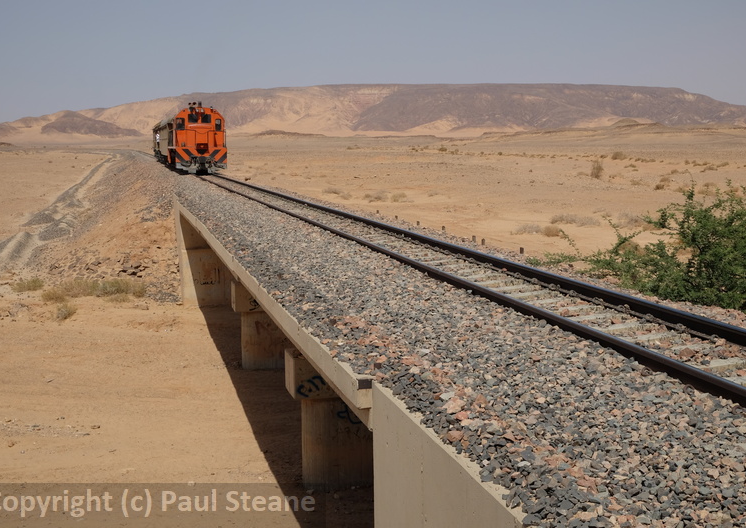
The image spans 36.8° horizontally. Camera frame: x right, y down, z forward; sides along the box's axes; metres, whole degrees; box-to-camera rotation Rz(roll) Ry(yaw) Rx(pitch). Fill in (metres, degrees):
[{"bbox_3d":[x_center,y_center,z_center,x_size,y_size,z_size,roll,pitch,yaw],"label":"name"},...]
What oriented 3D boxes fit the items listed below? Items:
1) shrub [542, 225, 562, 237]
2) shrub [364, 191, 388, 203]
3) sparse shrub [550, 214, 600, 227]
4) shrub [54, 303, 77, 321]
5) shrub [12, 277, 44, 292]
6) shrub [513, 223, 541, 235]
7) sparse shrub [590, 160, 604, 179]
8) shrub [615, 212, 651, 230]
[{"bbox_3d":[8.989,-1.687,56.500,1.020,0.550,0.950,1,6,9],"label":"shrub"},{"bbox_3d":[0.196,-5.295,88.000,1.850,0.820,1.500,0,6,0],"label":"shrub"},{"bbox_3d":[11.315,-2.443,63.000,2.750,0.600,1.500,1,6,10],"label":"sparse shrub"},{"bbox_3d":[-8.469,1.313,31.000,0.610,0.460,0.540,-2,6,-15],"label":"shrub"},{"bbox_3d":[-10.717,0.636,34.800,0.980,0.420,0.750,-2,6,-17],"label":"shrub"},{"bbox_3d":[8.029,-1.845,58.300,1.450,0.560,1.100,1,6,8],"label":"shrub"},{"bbox_3d":[27.492,-11.624,138.000,1.650,2.150,1.500,1,6,11],"label":"sparse shrub"},{"bbox_3d":[14.164,-2.311,61.000,1.950,0.870,1.500,1,6,13],"label":"shrub"}]

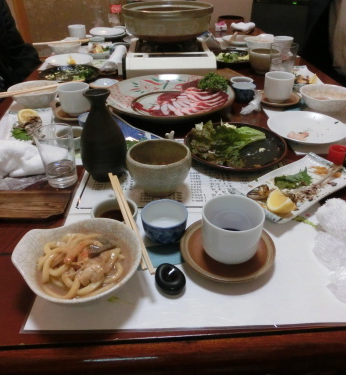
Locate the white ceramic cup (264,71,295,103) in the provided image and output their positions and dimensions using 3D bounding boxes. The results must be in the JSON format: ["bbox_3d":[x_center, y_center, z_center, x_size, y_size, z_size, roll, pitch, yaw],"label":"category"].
[{"bbox_3d":[0.300,-0.283,0.990,0.082,0.070,0.082,0,34,0],"label":"white ceramic cup"}]

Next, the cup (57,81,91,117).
[{"bbox_3d":[-0.256,-0.229,0.916,0.082,0.070,0.082,0,34,0],"label":"cup"}]

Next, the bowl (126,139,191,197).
[{"bbox_3d":[-0.024,-0.031,0.629,0.112,0.076,0.112,0,34,0],"label":"bowl"}]

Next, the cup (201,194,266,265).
[{"bbox_3d":[0.077,0.058,0.455,0.078,0.064,0.078,0,33,0],"label":"cup"}]

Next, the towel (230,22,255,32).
[{"bbox_3d":[0.393,-0.908,1.950,0.145,0.047,0.100,0,33,0],"label":"towel"}]

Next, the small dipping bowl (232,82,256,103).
[{"bbox_3d":[0.206,-0.278,1.020,0.069,0.044,0.069,0,34,0],"label":"small dipping bowl"}]

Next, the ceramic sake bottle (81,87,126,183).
[{"bbox_3d":[-0.128,-0.092,0.638,0.085,0.168,0.085,0,34,0],"label":"ceramic sake bottle"}]

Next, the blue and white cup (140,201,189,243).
[{"bbox_3d":[-0.011,0.055,0.501,0.067,0.044,0.067,0,33,0],"label":"blue and white cup"}]

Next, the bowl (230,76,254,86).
[{"bbox_3d":[0.211,-0.309,1.065,0.070,0.042,0.070,0,33,0],"label":"bowl"}]

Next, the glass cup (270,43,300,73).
[{"bbox_3d":[0.372,-0.414,1.161,0.087,0.115,0.087,0,33,0],"label":"glass cup"}]

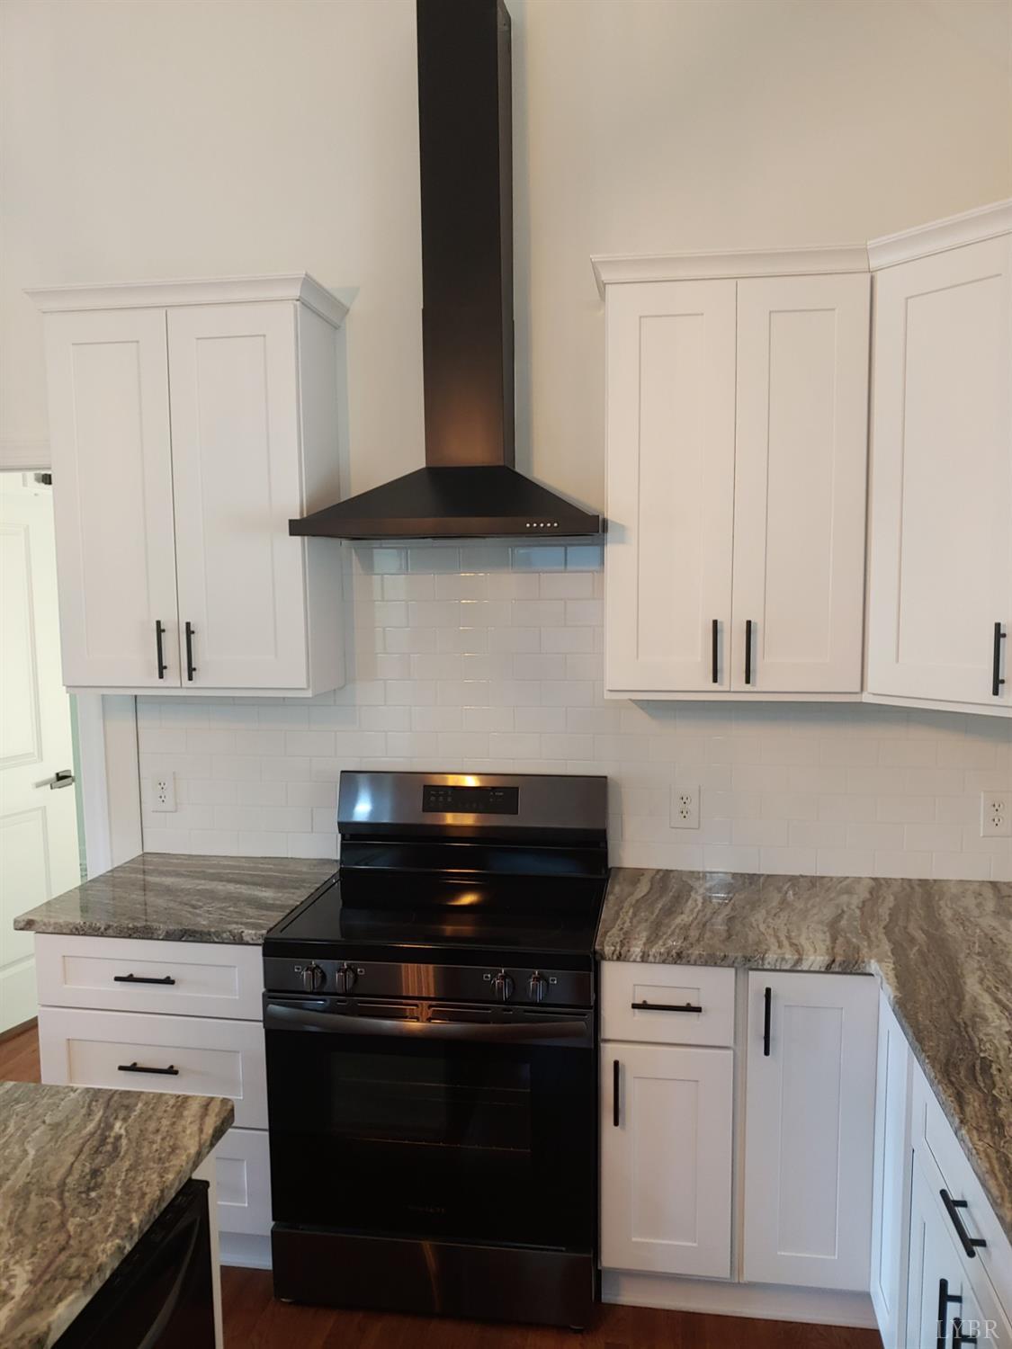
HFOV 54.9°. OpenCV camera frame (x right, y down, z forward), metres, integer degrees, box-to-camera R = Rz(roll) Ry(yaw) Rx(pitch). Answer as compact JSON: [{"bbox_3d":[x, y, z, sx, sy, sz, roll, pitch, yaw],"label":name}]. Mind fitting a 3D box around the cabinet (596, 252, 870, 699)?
[{"bbox_3d":[0.566,-0.476,2.506,0.643,1.062,0.340,0,5,8],"label":"cabinet"}]

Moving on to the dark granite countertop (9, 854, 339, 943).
[{"bbox_3d":[-0.837,0.594,2.658,0.655,0.030,0.640,0,5,8],"label":"dark granite countertop"}]

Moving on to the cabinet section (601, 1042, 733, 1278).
[{"bbox_3d":[0.413,1.098,2.542,0.301,0.550,0.593,0,5,8],"label":"cabinet section"}]

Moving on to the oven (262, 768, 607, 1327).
[{"bbox_3d":[-0.140,0.903,2.541,0.759,1.185,0.690,0,5,8],"label":"oven"}]

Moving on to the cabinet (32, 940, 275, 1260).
[{"bbox_3d":[-0.816,1.046,2.695,0.604,0.880,0.645,0,5,8],"label":"cabinet"}]

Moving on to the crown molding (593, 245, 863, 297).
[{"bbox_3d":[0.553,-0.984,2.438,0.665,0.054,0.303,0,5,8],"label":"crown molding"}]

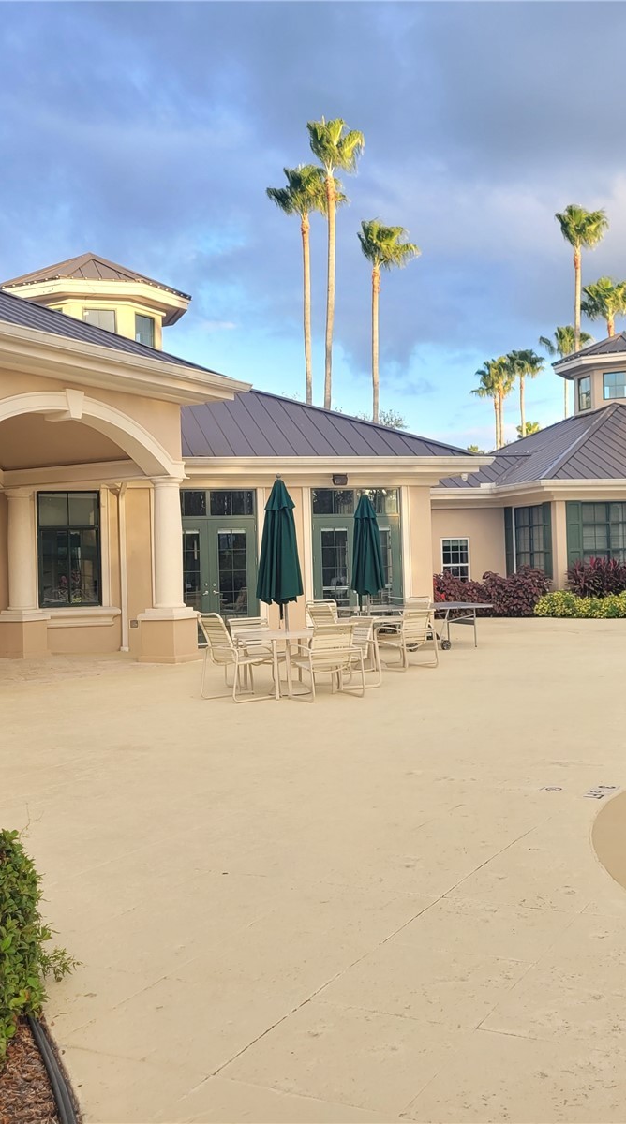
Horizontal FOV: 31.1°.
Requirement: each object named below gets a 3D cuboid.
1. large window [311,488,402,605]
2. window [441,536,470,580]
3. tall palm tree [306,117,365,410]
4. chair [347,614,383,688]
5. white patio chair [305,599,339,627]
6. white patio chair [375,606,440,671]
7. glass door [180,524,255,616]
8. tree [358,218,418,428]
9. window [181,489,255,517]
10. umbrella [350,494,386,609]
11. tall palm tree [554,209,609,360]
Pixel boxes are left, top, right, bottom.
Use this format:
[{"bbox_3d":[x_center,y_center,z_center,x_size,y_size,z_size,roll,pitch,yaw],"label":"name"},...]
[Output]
[{"bbox_3d":[0.915,-0.035,23.167,1.963,2.991,0.140,-1,0,-17],"label":"large window"},{"bbox_3d":[4.316,0.032,33.993,0.961,1.492,0.130,-1,0,-17],"label":"window"},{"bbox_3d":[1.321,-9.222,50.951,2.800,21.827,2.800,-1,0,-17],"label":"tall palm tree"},{"bbox_3d":[0.503,1.120,13.950,0.680,0.860,0.600,-1,0,-36],"label":"chair"},{"bbox_3d":[0.183,1.091,16.700,0.720,0.960,0.620,-1,0,-38],"label":"white patio chair"},{"bbox_3d":[1.391,1.113,16.313,0.600,0.880,0.680,-1,0,-38],"label":"white patio chair"},{"bbox_3d":[-2.005,0.456,22.269,1.790,2.396,0.120,-1,0,-17],"label":"glass door"},{"bbox_3d":[3.664,-7.094,51.961,3.000,17.459,3.000,-1,0,-17],"label":"tree"},{"bbox_3d":[-1.966,-1.139,21.901,1.750,0.563,0.120,-1,0,-17],"label":"window"},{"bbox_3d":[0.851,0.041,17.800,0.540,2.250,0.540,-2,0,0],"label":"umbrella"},{"bbox_3d":[14.591,-8.812,59.954,2.950,20.390,2.950,-1,0,-17],"label":"tall palm tree"}]

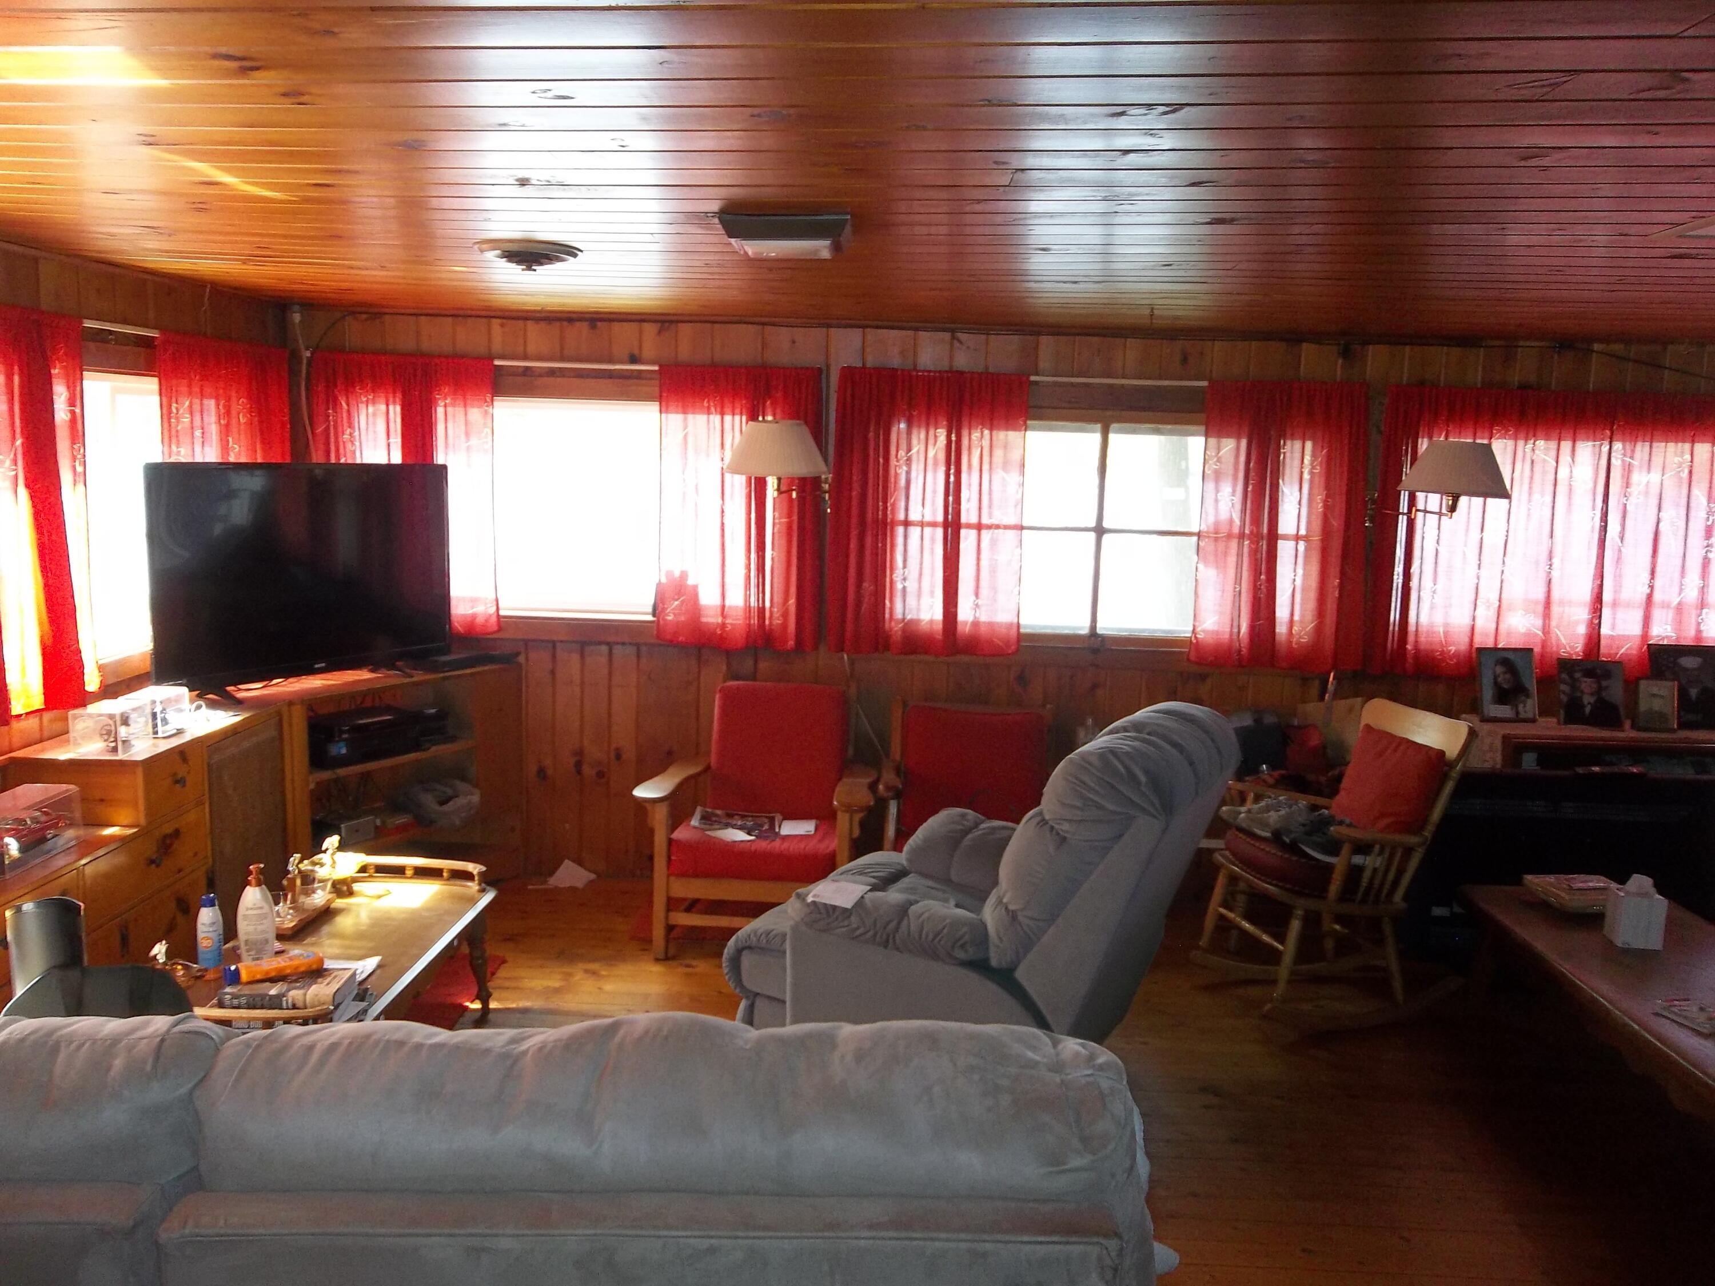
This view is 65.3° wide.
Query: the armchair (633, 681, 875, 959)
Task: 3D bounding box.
[{"bbox_3d":[-0.291,0.580,4.543,0.750,0.810,0.750,2,7,6],"label":"armchair"}]

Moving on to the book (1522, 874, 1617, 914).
[{"bbox_3d":[2.108,0.731,3.901,0.245,0.060,0.180,1,8,-5],"label":"book"}]

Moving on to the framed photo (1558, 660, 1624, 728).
[{"bbox_3d":[2.618,0.178,4.777,0.230,0.245,0.040,3,-5,9],"label":"framed photo"}]

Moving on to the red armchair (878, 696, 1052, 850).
[{"bbox_3d":[0.387,0.630,4.652,0.660,0.770,0.720,2,8,4],"label":"red armchair"}]

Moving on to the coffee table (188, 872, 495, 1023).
[{"bbox_3d":[-1.304,0.917,3.336,0.530,0.468,1.120,2,8,1],"label":"coffee table"}]

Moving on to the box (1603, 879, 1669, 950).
[{"bbox_3d":[1.983,0.692,3.414,0.108,0.145,0.105,3,7,10],"label":"box"}]

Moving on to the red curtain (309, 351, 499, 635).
[{"bbox_3d":[-1.640,-0.533,4.877,0.680,1.010,0.090,2,7,1],"label":"red curtain"}]

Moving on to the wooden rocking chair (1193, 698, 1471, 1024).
[{"bbox_3d":[1.507,0.665,4.212,0.710,0.890,0.600,-1,9,-16],"label":"wooden rocking chair"}]

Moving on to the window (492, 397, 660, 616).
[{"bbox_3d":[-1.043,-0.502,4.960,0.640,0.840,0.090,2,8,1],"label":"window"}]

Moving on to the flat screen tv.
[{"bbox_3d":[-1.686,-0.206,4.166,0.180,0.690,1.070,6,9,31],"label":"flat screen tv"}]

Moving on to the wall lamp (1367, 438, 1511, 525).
[{"bbox_3d":[2.001,-0.541,4.588,0.360,0.305,0.530,2,7,1],"label":"wall lamp"}]

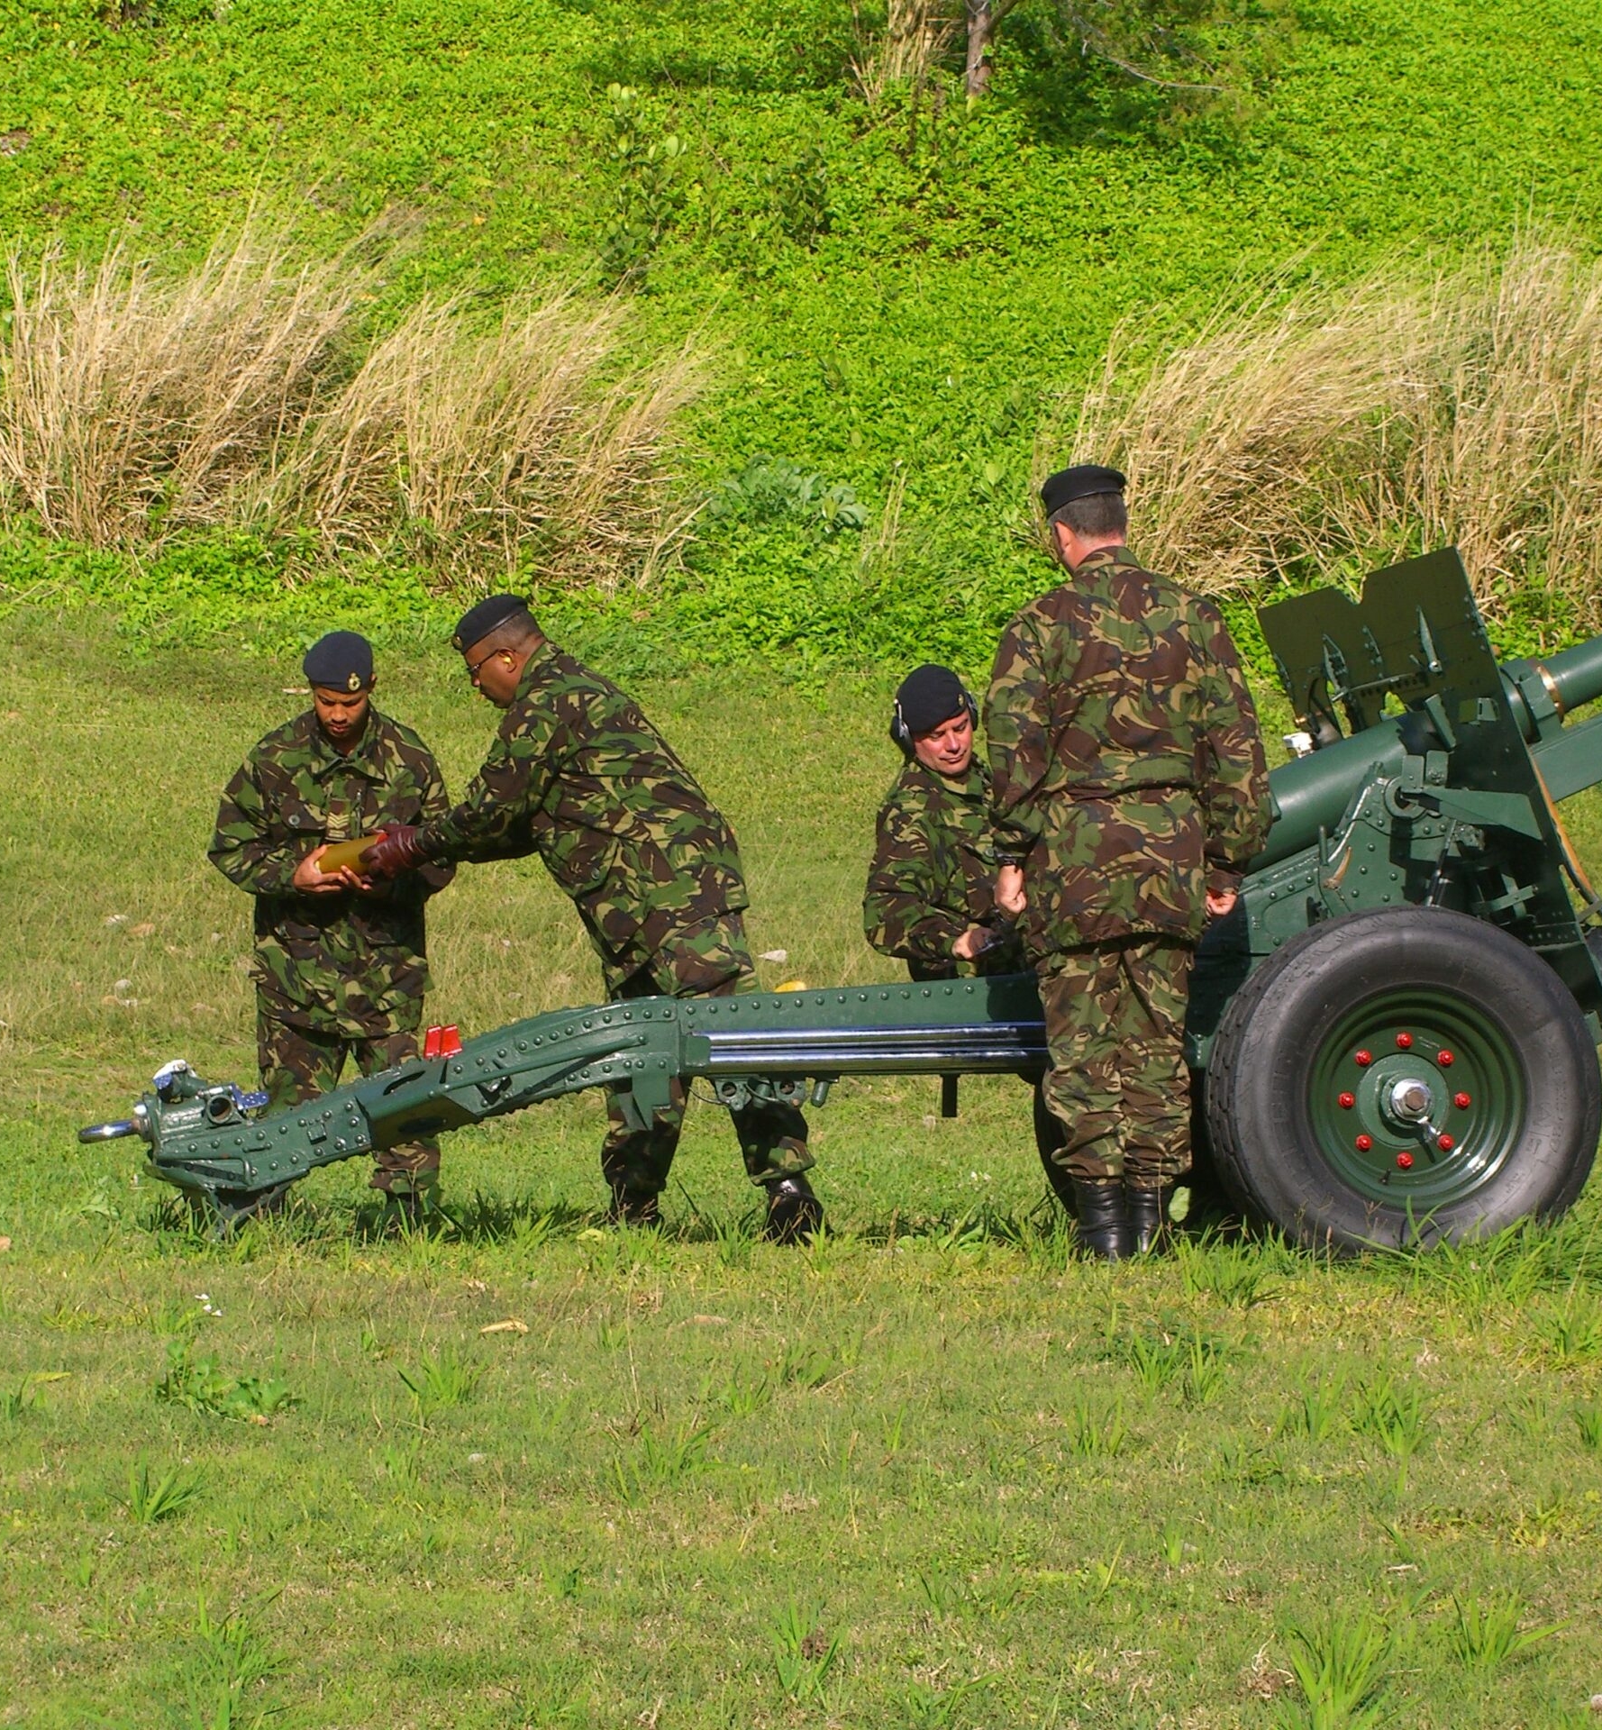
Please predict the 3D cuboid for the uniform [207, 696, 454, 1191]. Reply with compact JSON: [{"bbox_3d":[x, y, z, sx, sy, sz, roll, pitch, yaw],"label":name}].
[{"bbox_3d":[-1.254,0.226,20.300,0.650,1.290,0.430,0,2,-10],"label":"uniform"}]

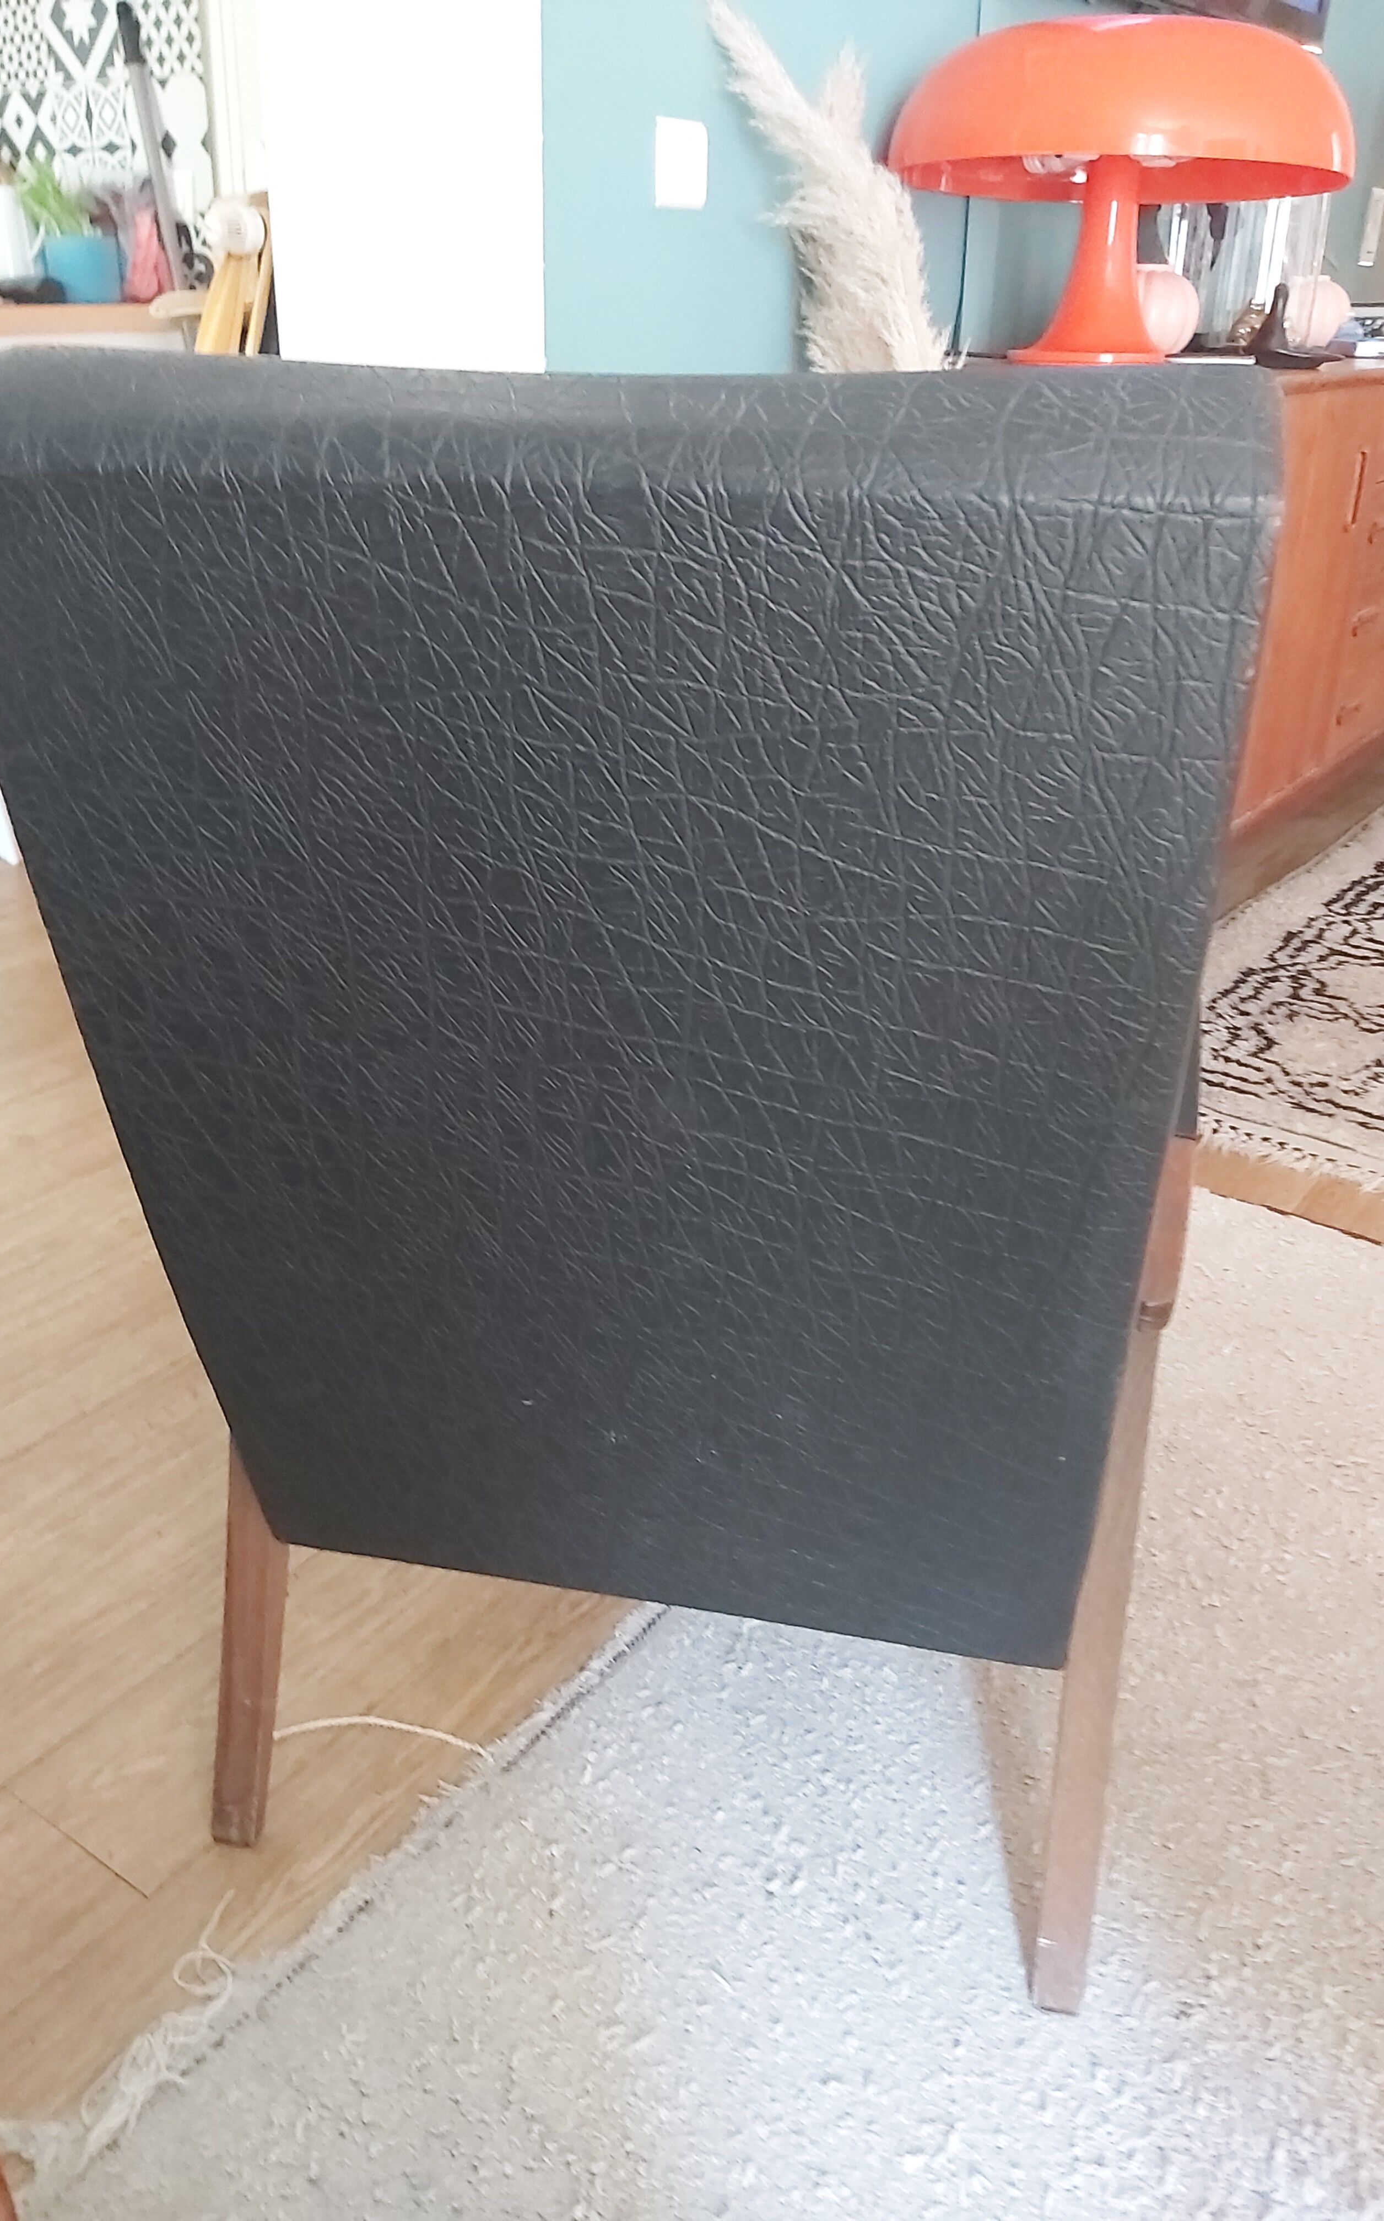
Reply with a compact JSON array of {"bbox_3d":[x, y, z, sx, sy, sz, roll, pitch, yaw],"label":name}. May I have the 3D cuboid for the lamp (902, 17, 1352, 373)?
[{"bbox_3d":[0.501,-1.095,2.012,0.540,0.347,0.540,2,26,0],"label":"lamp"}]

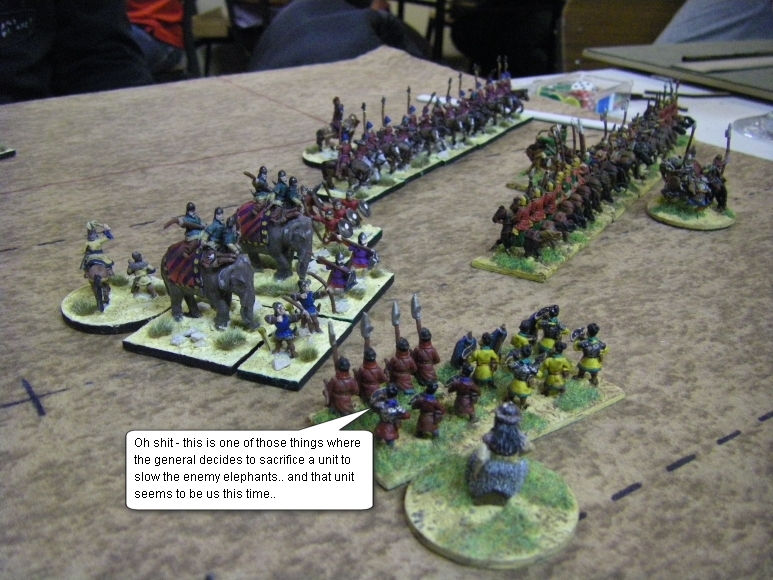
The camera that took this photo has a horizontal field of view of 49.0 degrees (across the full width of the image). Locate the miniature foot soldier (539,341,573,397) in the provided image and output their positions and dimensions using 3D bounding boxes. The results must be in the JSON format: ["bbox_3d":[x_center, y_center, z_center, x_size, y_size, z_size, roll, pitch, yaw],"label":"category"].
[{"bbox_3d":[0.047,0.021,0.235,0.009,0.016,0.007,-10,27,-23],"label":"miniature foot soldier"}]

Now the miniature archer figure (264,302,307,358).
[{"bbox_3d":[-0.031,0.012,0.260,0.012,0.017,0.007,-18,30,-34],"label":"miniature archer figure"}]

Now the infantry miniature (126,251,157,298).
[{"bbox_3d":[-0.084,-0.005,0.289,0.010,0.016,0.007,-6,26,-15],"label":"infantry miniature"}]

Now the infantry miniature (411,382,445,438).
[{"bbox_3d":[0.011,0.031,0.219,0.009,0.017,0.008,-7,26,-15],"label":"infantry miniature"}]

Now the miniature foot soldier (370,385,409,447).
[{"bbox_3d":[0.001,0.031,0.211,0.009,0.017,0.008,-10,26,-23],"label":"miniature foot soldier"}]

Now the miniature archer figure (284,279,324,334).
[{"bbox_3d":[-0.026,0.004,0.275,0.012,0.018,0.008,-20,32,-38],"label":"miniature archer figure"}]

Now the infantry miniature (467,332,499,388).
[{"bbox_3d":[0.027,0.019,0.237,0.009,0.017,0.007,-9,26,-20],"label":"infantry miniature"}]

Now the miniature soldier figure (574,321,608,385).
[{"bbox_3d":[0.058,0.018,0.240,0.009,0.018,0.008,-12,27,-25],"label":"miniature soldier figure"}]

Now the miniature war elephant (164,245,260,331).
[{"bbox_3d":[-0.058,-0.002,0.275,0.035,0.028,0.015,11,27,21],"label":"miniature war elephant"}]

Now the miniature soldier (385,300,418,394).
[{"bbox_3d":[0.005,0.016,0.240,0.009,0.027,0.008,-11,27,-24],"label":"miniature soldier"}]

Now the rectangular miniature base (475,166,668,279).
[{"bbox_3d":[0.086,-0.034,0.380,0.030,0.003,0.155,15,28,28],"label":"rectangular miniature base"}]

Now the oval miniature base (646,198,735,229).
[{"bbox_3d":[0.138,-0.035,0.383,0.039,0.003,0.039,1,25,0],"label":"oval miniature base"}]

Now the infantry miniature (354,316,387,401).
[{"bbox_3d":[-0.004,0.018,0.228,0.008,0.026,0.008,-12,27,-26],"label":"infantry miniature"}]

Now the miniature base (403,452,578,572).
[{"bbox_3d":[0.025,0.051,0.200,0.040,0.003,0.040,0,25,0],"label":"miniature base"}]

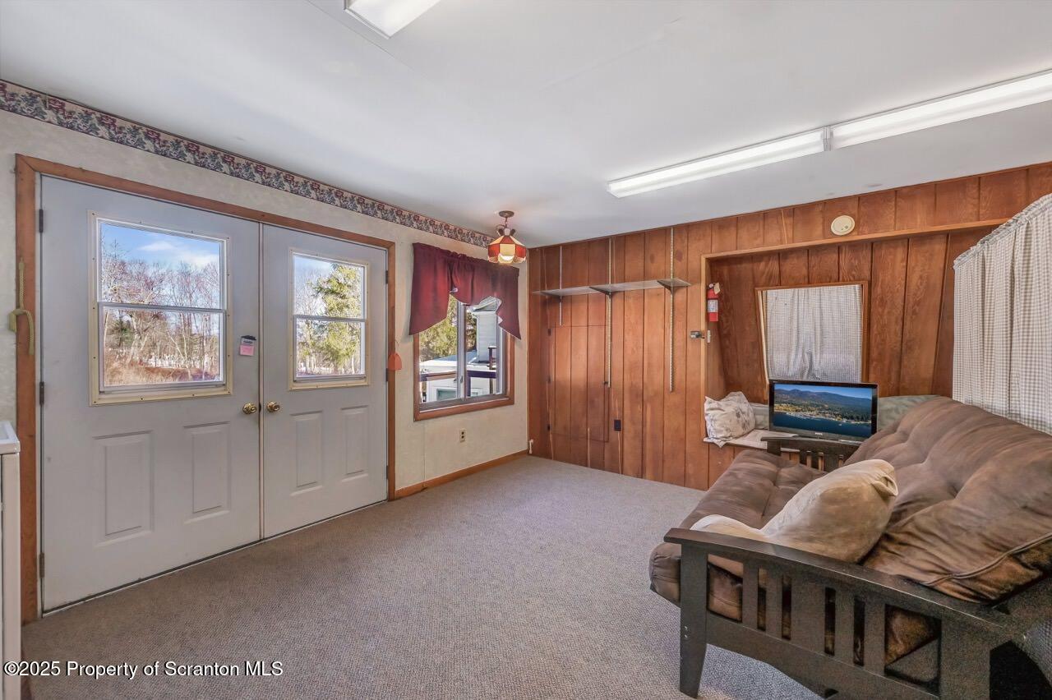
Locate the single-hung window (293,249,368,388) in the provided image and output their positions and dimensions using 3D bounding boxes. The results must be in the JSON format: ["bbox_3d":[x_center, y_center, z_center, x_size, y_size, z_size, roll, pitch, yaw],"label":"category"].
[{"bbox_3d":[-1.411,-0.204,2.988,0.050,0.955,0.588,1,1,37],"label":"single-hung window"}]

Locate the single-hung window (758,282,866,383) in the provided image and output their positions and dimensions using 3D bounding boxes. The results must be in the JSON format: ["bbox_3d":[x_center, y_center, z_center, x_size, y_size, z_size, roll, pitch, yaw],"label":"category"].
[{"bbox_3d":[2.550,-0.025,3.676,0.790,1.195,0.070,1,31,37],"label":"single-hung window"}]

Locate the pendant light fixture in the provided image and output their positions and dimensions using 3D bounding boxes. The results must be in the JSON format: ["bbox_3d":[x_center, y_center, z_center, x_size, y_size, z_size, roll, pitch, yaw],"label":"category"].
[{"bbox_3d":[-0.172,-0.980,3.556,0.320,0.410,0.320,1,1,-3],"label":"pendant light fixture"}]

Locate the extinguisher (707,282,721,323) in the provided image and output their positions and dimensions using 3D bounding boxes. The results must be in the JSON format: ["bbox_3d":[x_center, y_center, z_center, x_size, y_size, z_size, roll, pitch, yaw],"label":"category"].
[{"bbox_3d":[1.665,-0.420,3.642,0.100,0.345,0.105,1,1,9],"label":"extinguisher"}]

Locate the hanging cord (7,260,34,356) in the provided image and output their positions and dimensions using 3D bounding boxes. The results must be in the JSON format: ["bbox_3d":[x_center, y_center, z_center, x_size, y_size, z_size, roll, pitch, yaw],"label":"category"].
[{"bbox_3d":[-2.266,-0.190,1.830,0.050,0.425,0.078,1,1,37],"label":"hanging cord"}]

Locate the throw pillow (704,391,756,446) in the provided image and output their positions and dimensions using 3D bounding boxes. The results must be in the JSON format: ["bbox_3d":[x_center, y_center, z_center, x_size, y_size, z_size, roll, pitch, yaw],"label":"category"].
[{"bbox_3d":[1.861,0.598,3.741,0.390,0.420,0.180,1,-9,-5],"label":"throw pillow"}]

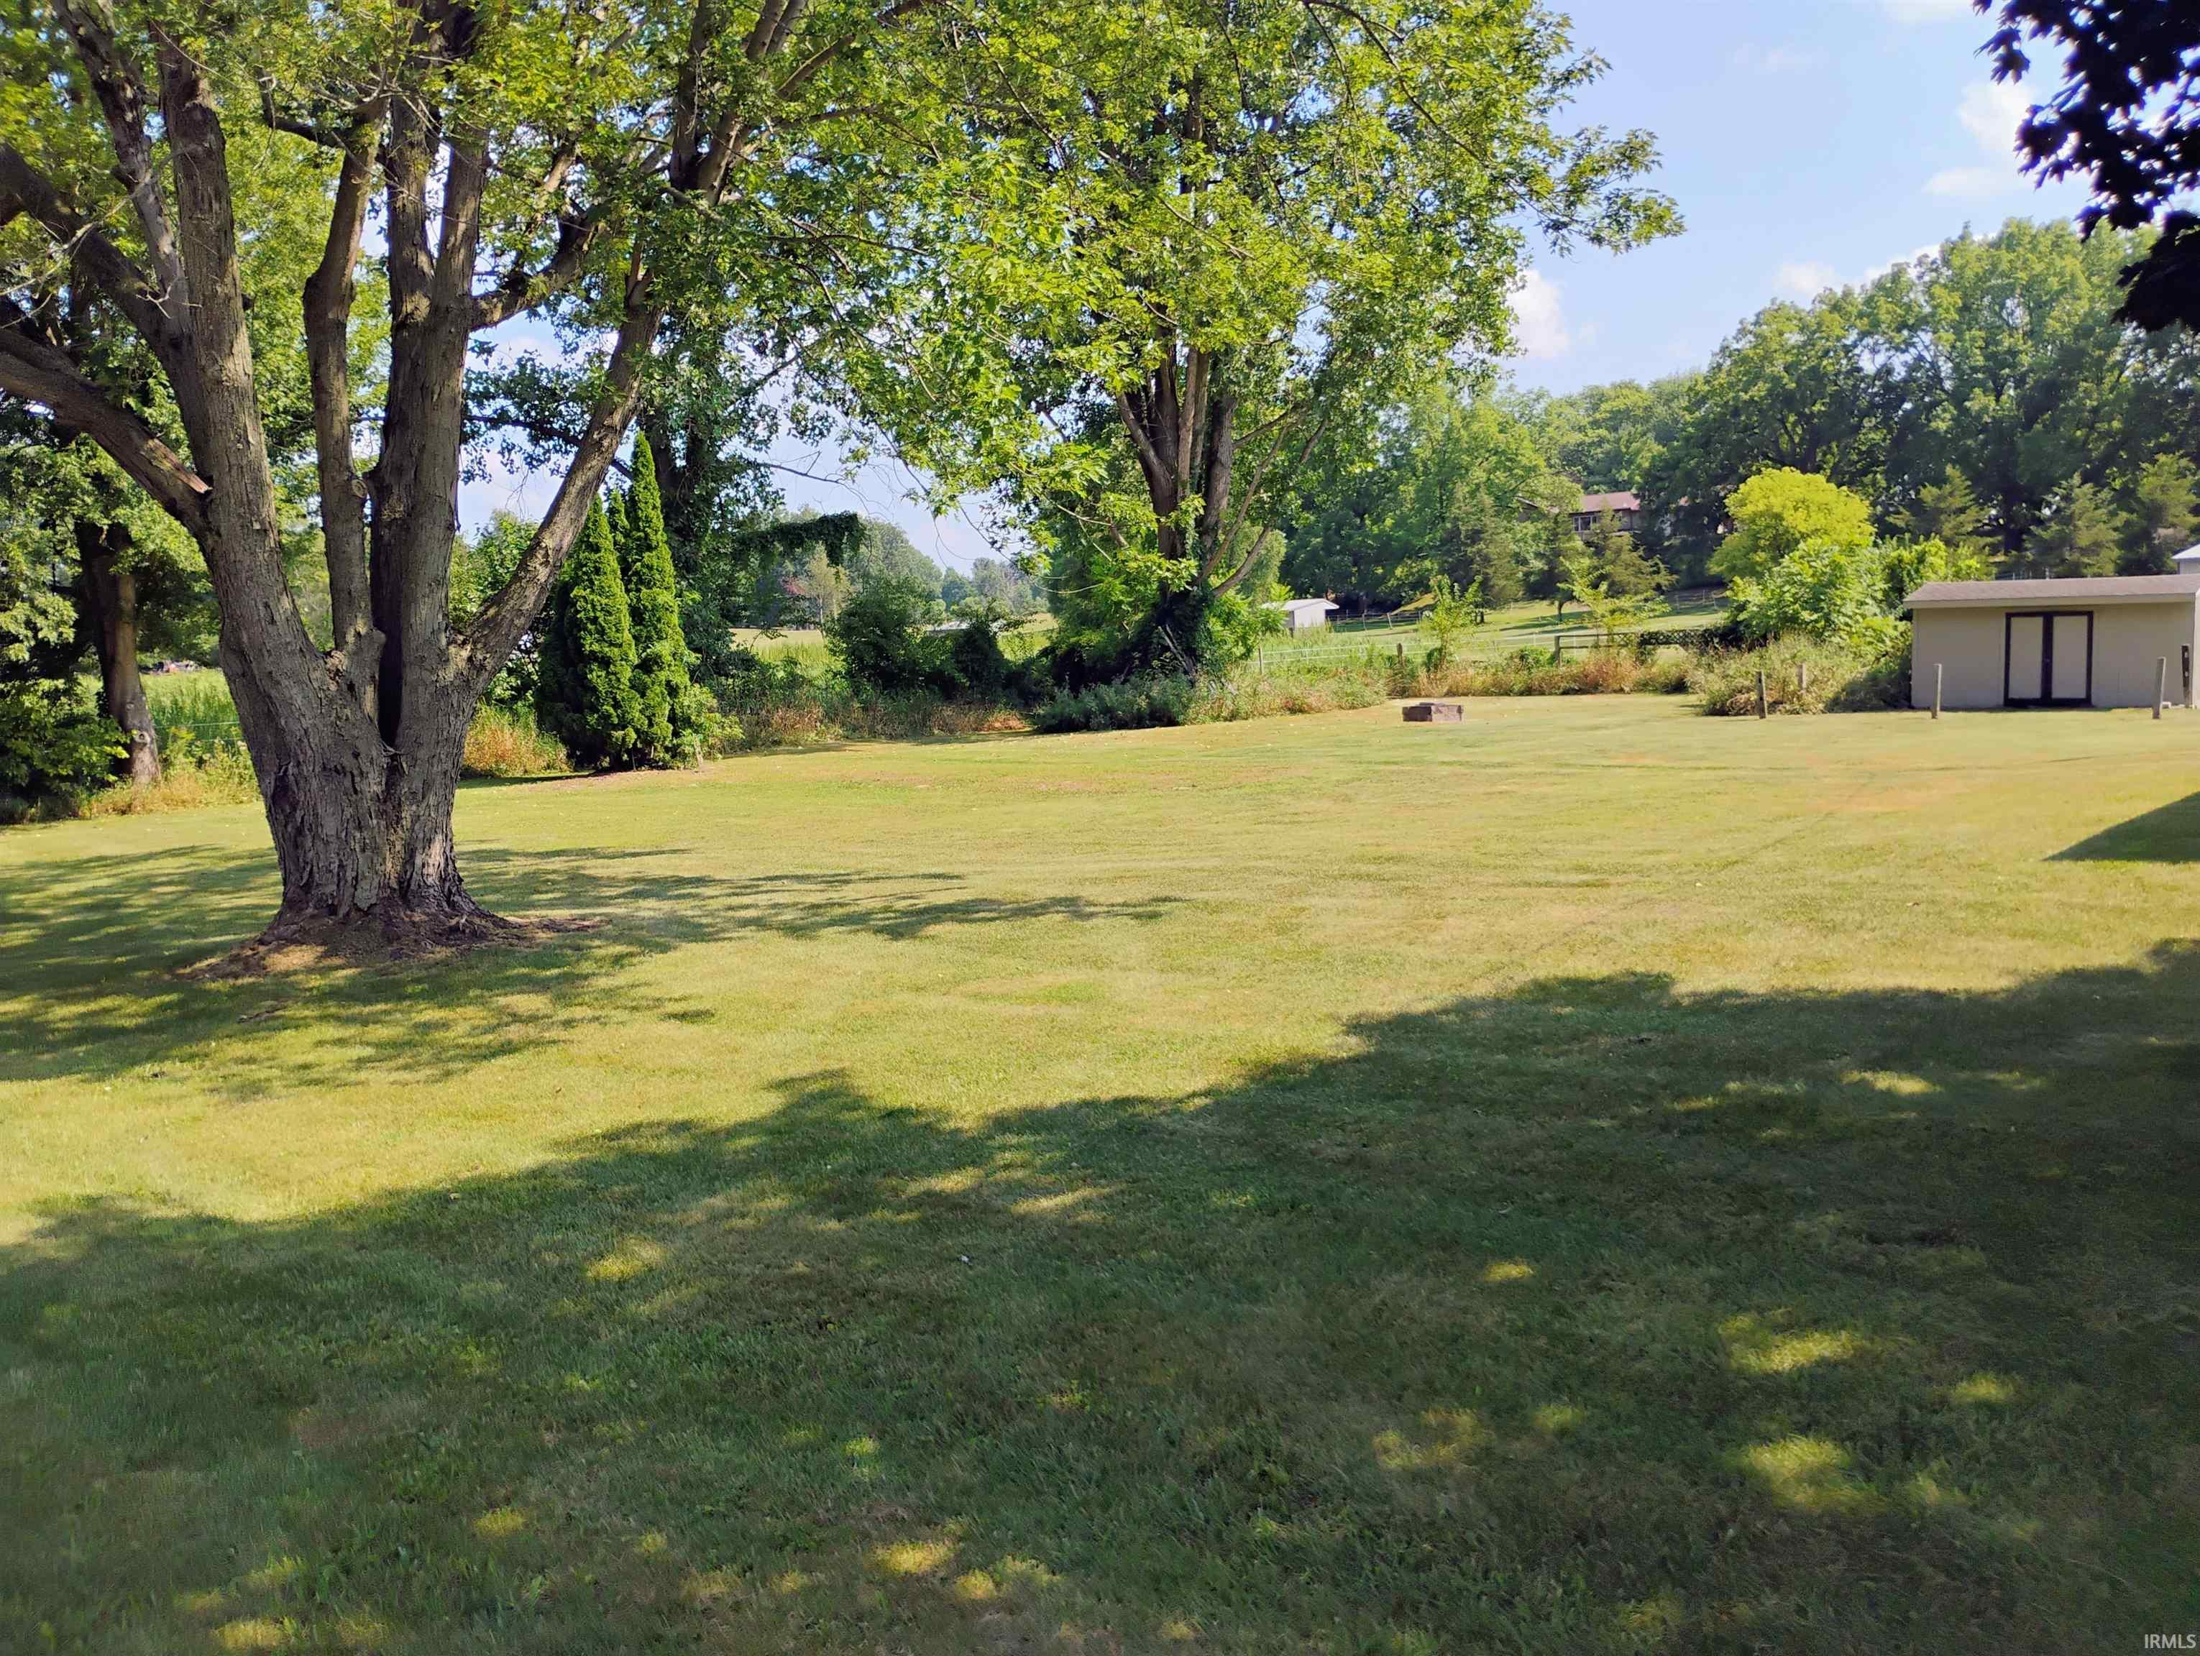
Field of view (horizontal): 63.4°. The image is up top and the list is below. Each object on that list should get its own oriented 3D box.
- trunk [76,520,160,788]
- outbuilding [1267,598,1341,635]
[{"bbox_3d":[-10.453,-1.841,19.000,0.580,2.900,0.580,-6,8,-28],"label":"trunk"},{"bbox_3d":[11.796,-12.353,105.000,3.200,2.450,3.800,-4,6,-25],"label":"outbuilding"}]

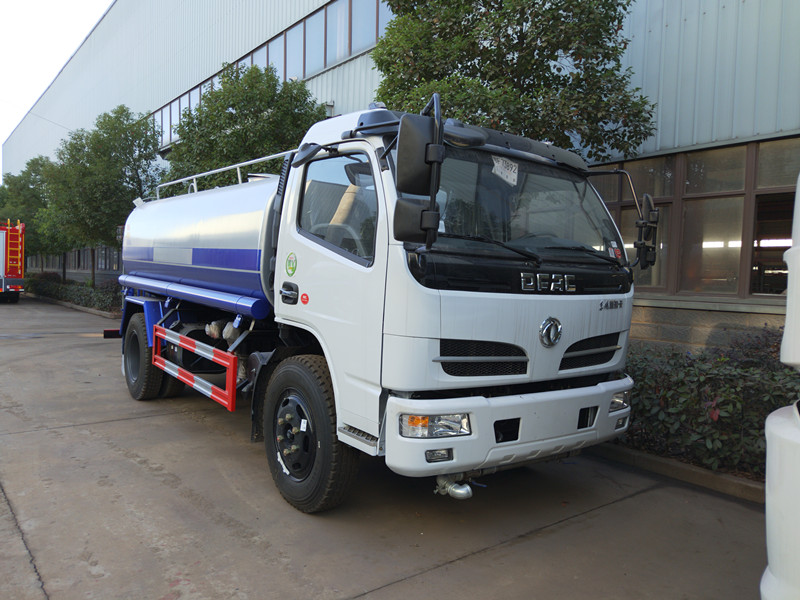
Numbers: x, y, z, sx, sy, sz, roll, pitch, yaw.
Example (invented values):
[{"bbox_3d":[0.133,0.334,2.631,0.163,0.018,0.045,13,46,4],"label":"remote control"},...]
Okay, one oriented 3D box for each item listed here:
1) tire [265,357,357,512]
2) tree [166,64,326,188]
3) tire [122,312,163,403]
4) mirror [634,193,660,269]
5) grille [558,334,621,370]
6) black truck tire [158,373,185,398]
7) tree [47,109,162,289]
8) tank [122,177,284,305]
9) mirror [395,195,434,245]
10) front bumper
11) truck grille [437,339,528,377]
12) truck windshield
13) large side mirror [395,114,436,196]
[{"bbox_3d":[-0.585,0.856,3.778,0.250,0.990,0.990,0,3,-38],"label":"tire"},{"bbox_3d":[-3.631,-2.233,13.170,3.800,6.400,3.800,0,2,-40],"label":"tree"},{"bbox_3d":[-2.924,0.660,6.660,0.245,0.990,0.990,0,3,-38],"label":"tire"},{"bbox_3d":[1.765,-0.496,4.120,0.160,0.540,0.220,3,3,27],"label":"mirror"},{"bbox_3d":[1.249,0.339,3.777,0.700,0.230,0.080,1,4,-42],"label":"grille"},{"bbox_3d":[-2.773,0.665,6.889,0.235,0.974,0.974,2,2,-38],"label":"black truck tire"},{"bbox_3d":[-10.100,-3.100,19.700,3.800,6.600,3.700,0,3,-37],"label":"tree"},{"bbox_3d":[-1.541,-0.625,6.563,2.040,1.330,4.450,2,3,-38],"label":"tank"},{"bbox_3d":[0.065,-0.359,2.610,0.190,0.210,0.100,1,3,-10],"label":"mirror"},{"bbox_3d":[0.824,0.690,3.487,2.150,0.400,0.270,2,3,-38],"label":"front bumper"},{"bbox_3d":[0.469,0.314,3.136,0.680,0.225,0.080,0,3,-35],"label":"truck grille"},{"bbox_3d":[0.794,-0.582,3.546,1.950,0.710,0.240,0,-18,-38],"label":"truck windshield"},{"bbox_3d":[0.079,-0.637,2.558,0.190,0.350,0.100,3,3,-9],"label":"large side mirror"}]

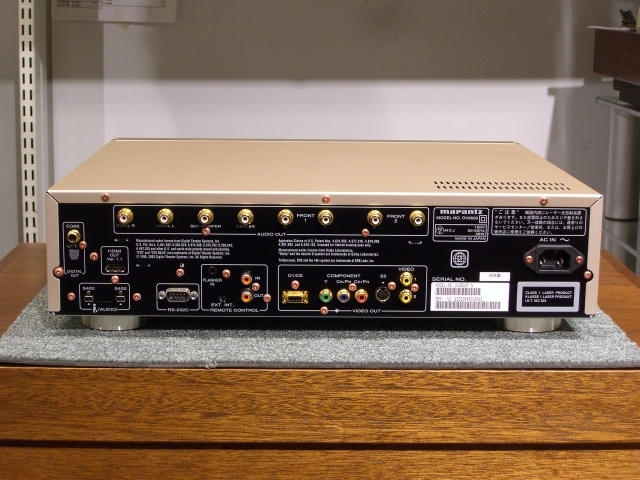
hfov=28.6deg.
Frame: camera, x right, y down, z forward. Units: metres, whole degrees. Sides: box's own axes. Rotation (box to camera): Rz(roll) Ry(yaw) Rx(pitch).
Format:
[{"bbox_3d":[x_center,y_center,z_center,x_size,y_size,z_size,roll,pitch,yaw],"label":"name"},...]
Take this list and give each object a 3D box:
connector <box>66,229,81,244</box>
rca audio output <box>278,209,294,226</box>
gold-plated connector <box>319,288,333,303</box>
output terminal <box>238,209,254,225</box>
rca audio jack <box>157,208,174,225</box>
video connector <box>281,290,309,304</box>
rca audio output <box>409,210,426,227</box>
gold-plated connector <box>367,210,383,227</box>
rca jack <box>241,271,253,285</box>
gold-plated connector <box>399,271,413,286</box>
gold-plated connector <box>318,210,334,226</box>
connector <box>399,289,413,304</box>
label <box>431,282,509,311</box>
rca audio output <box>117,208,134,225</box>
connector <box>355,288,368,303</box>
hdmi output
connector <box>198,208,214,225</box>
[{"bbox_3d":[-0.194,-0.002,0.988,0.010,0.010,0.010,0,11,-1],"label":"connector"},{"bbox_3d":[-0.027,-0.017,0.981,0.012,0.012,0.011,0,11,-1],"label":"rca audio output"},{"bbox_3d":[0.005,0.044,0.994,0.010,0.010,0.009,0,11,-1],"label":"gold-plated connector"},{"bbox_3d":[-0.059,-0.018,0.988,0.012,0.012,0.011,0,11,-1],"label":"output terminal"},{"bbox_3d":[-0.121,-0.018,0.979,0.013,0.013,0.011,0,11,-1],"label":"rca audio jack"},{"bbox_3d":[-0.020,0.046,1.003,0.020,0.010,0.007,0,11,-1],"label":"video connector"},{"bbox_3d":[0.076,-0.017,0.983,0.012,0.012,0.011,0,11,-1],"label":"rca audio output"},{"bbox_3d":[0.044,-0.017,0.991,0.012,0.012,0.011,0,11,-1],"label":"gold-plated connector"},{"bbox_3d":[-0.058,0.030,0.997,0.010,0.010,0.010,0,11,-1],"label":"rca jack"},{"bbox_3d":[0.069,0.031,1.001,0.010,0.010,0.010,0,11,-1],"label":"gold-plated connector"},{"bbox_3d":[0.004,-0.017,0.982,0.012,0.012,0.011,0,11,-1],"label":"gold-plated connector"},{"bbox_3d":[0.069,0.046,1.003,0.010,0.010,0.010,0,11,-1],"label":"connector"},{"bbox_3d":[0.119,0.045,1.001,0.063,0.024,0.001,0,11,-1],"label":"label"},{"bbox_3d":[-0.153,-0.018,0.986,0.012,0.012,0.011,0,11,-1],"label":"rca audio output"},{"bbox_3d":[0.033,0.045,1.002,0.010,0.010,0.010,0,11,-1],"label":"connector"},{"bbox_3d":[-0.163,0.022,1.001,0.016,0.006,0.008,0,11,-1],"label":"hdmi output"},{"bbox_3d":[-0.089,-0.018,0.980,0.013,0.013,0.011,0,11,-1],"label":"connector"}]

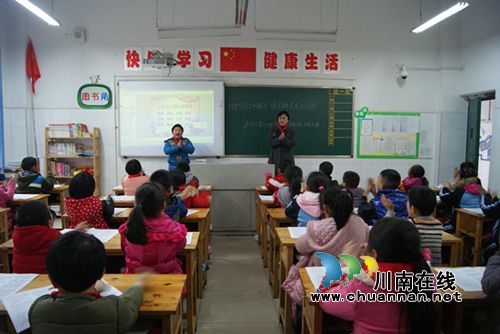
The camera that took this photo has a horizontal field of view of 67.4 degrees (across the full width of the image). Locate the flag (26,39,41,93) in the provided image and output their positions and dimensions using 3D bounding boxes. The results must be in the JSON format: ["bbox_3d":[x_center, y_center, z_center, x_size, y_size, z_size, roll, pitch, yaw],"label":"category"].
[{"bbox_3d":[-3.400,-1.578,5.892,0.240,0.950,0.200,0,5,-3],"label":"flag"}]

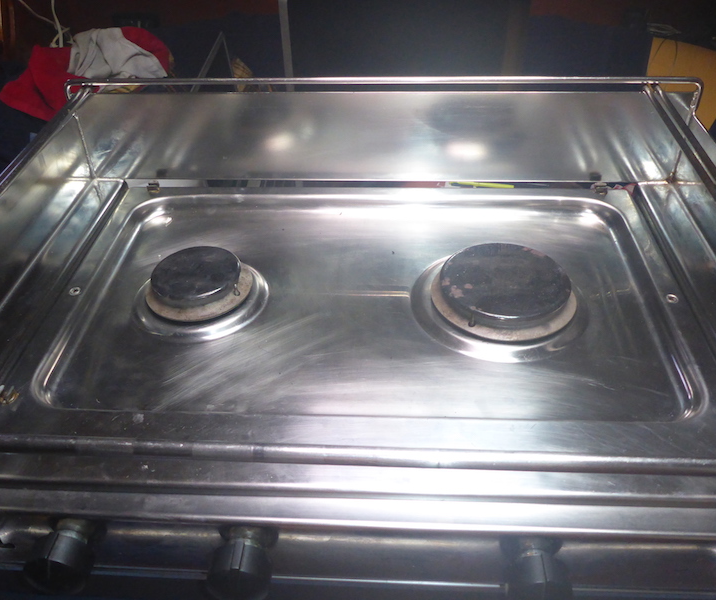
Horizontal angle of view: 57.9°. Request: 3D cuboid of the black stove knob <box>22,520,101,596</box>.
[{"bbox_3d":[-0.156,0.135,0.349,0.036,0.036,0.032,1,41,4],"label":"black stove knob"}]

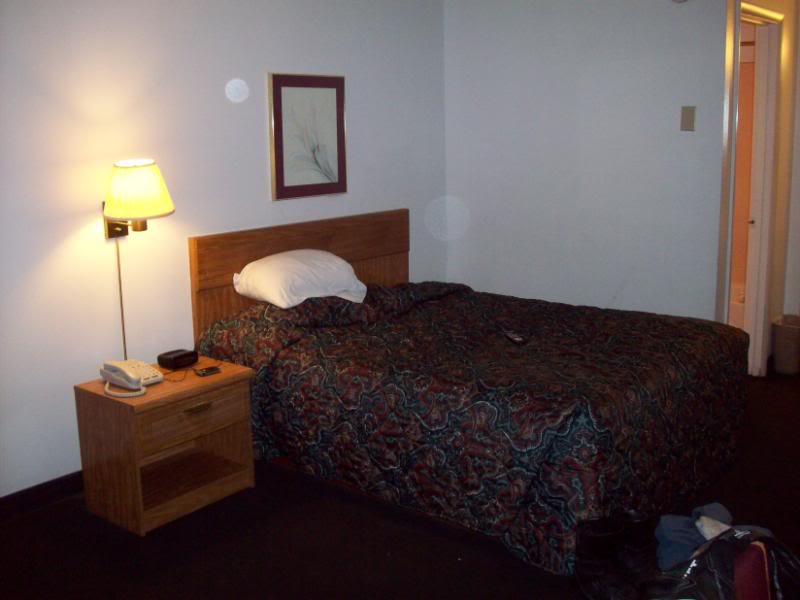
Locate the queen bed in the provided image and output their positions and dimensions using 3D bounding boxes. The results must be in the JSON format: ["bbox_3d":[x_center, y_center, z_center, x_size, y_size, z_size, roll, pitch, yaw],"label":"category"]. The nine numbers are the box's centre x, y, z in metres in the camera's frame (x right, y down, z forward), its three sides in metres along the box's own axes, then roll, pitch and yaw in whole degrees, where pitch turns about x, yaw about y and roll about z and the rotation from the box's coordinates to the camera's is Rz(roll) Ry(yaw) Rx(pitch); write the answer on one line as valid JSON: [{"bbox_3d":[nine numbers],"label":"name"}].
[{"bbox_3d":[0.322,0.217,3.942,1.974,1.071,1.560,7,13,38],"label":"queen bed"}]

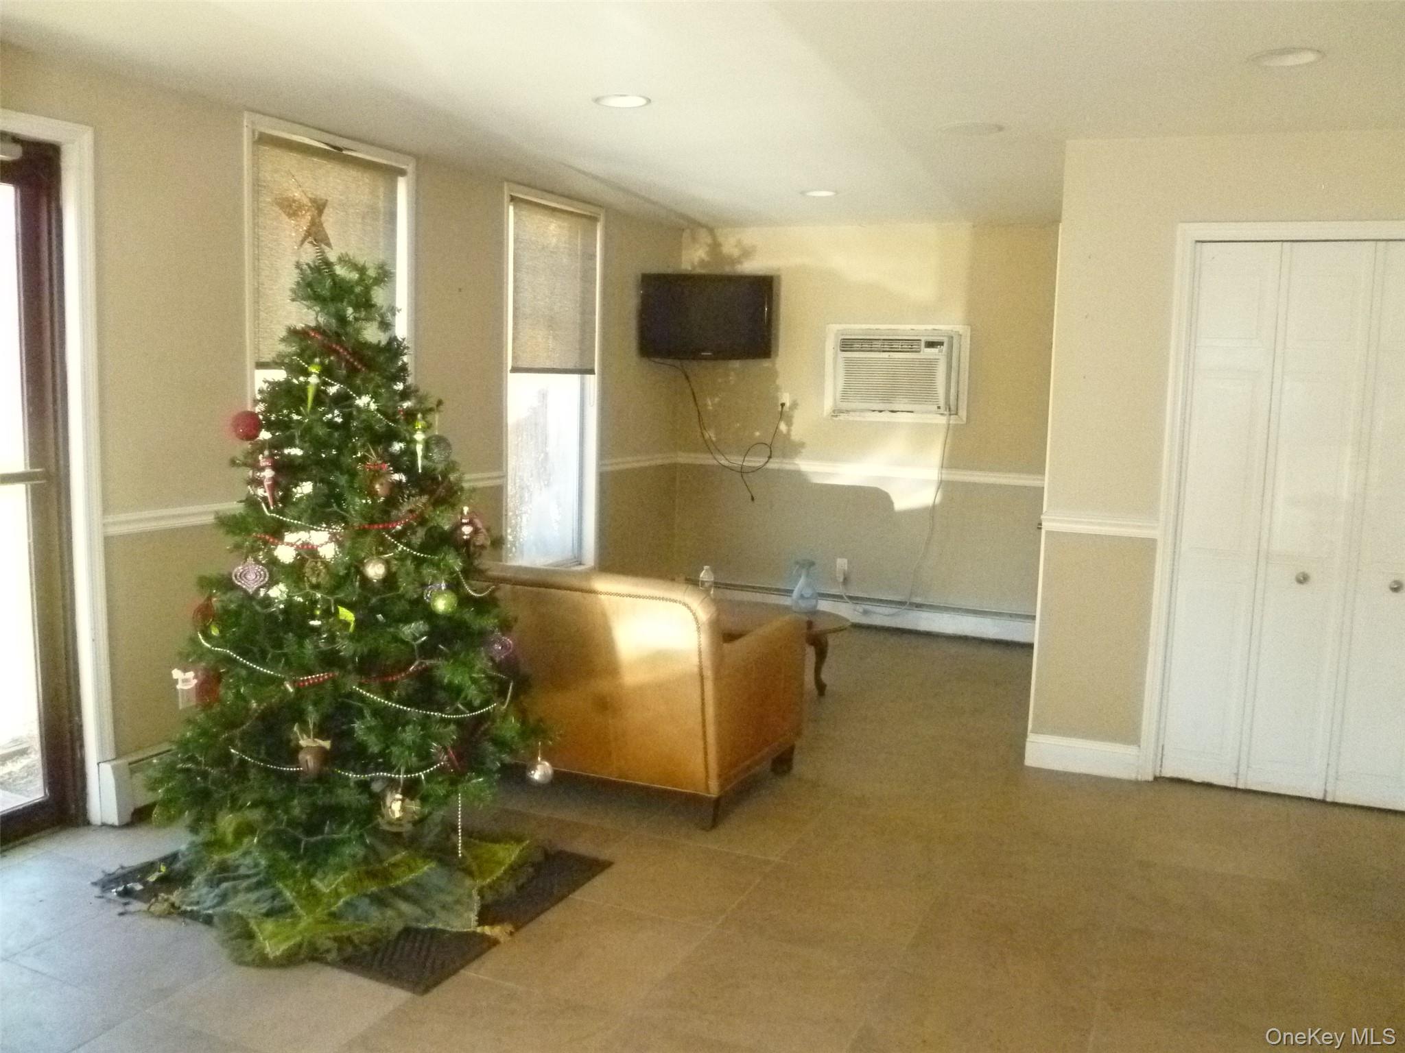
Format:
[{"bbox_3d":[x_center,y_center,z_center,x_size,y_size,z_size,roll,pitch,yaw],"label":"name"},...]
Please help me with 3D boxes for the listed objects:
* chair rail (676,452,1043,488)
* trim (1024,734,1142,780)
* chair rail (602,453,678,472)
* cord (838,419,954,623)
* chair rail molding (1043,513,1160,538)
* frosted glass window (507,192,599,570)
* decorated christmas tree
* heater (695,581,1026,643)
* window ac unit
[{"bbox_3d":[0.886,-0.347,6.899,2.289,0.064,0.025,5,8,21],"label":"chair rail"},{"bbox_3d":[1.506,0.907,4.492,0.436,0.132,0.020,5,8,21],"label":"trim"},{"bbox_3d":[-0.365,-0.387,6.897,0.025,0.062,0.927,5,9,26],"label":"chair rail"},{"bbox_3d":[1.132,-0.056,6.797,0.641,1.201,0.100,5,8,21],"label":"cord"},{"bbox_3d":[1.516,0.004,4.351,0.429,0.066,0.025,5,8,21],"label":"chair rail molding"},{"bbox_3d":[-0.811,-0.705,6.032,0.120,2.003,0.903,5,9,26],"label":"frosted glass window"},{"bbox_3d":[-1.083,0.127,3.354,1.170,1.850,1.170,5,8,21],"label":"decorated christmas tree"},{"bbox_3d":[0.885,0.514,6.983,2.235,0.177,0.070,5,8,21],"label":"heater"},{"bbox_3d":[1.135,-0.901,6.712,0.847,0.563,0.220,5,8,21],"label":"window ac unit"}]

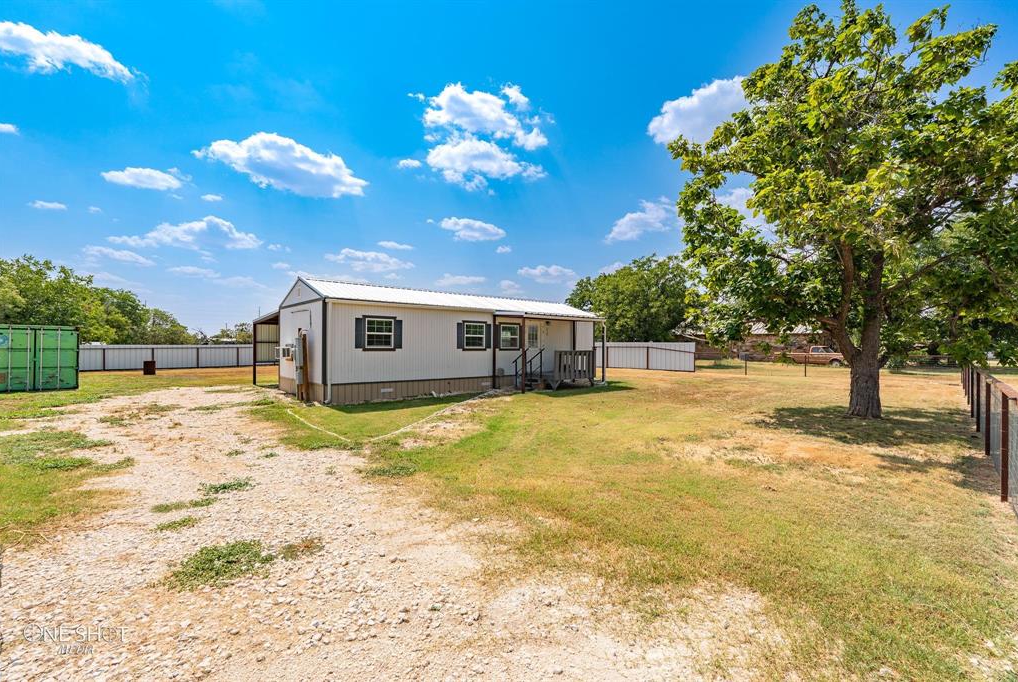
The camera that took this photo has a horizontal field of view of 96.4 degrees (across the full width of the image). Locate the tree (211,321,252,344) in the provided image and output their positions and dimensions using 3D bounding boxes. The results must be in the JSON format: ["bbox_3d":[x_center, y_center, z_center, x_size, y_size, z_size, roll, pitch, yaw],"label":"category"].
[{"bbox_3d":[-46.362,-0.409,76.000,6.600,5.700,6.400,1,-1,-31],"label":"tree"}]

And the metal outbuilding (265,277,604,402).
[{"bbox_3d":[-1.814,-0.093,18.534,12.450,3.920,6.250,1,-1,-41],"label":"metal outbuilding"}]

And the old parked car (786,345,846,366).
[{"bbox_3d":[25.127,1.321,37.600,5.200,1.750,1.950,0,-1,32],"label":"old parked car"}]

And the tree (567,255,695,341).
[{"bbox_3d":[11.310,-2.833,42.000,11.500,10.100,11.000,0,-1,15],"label":"tree"}]

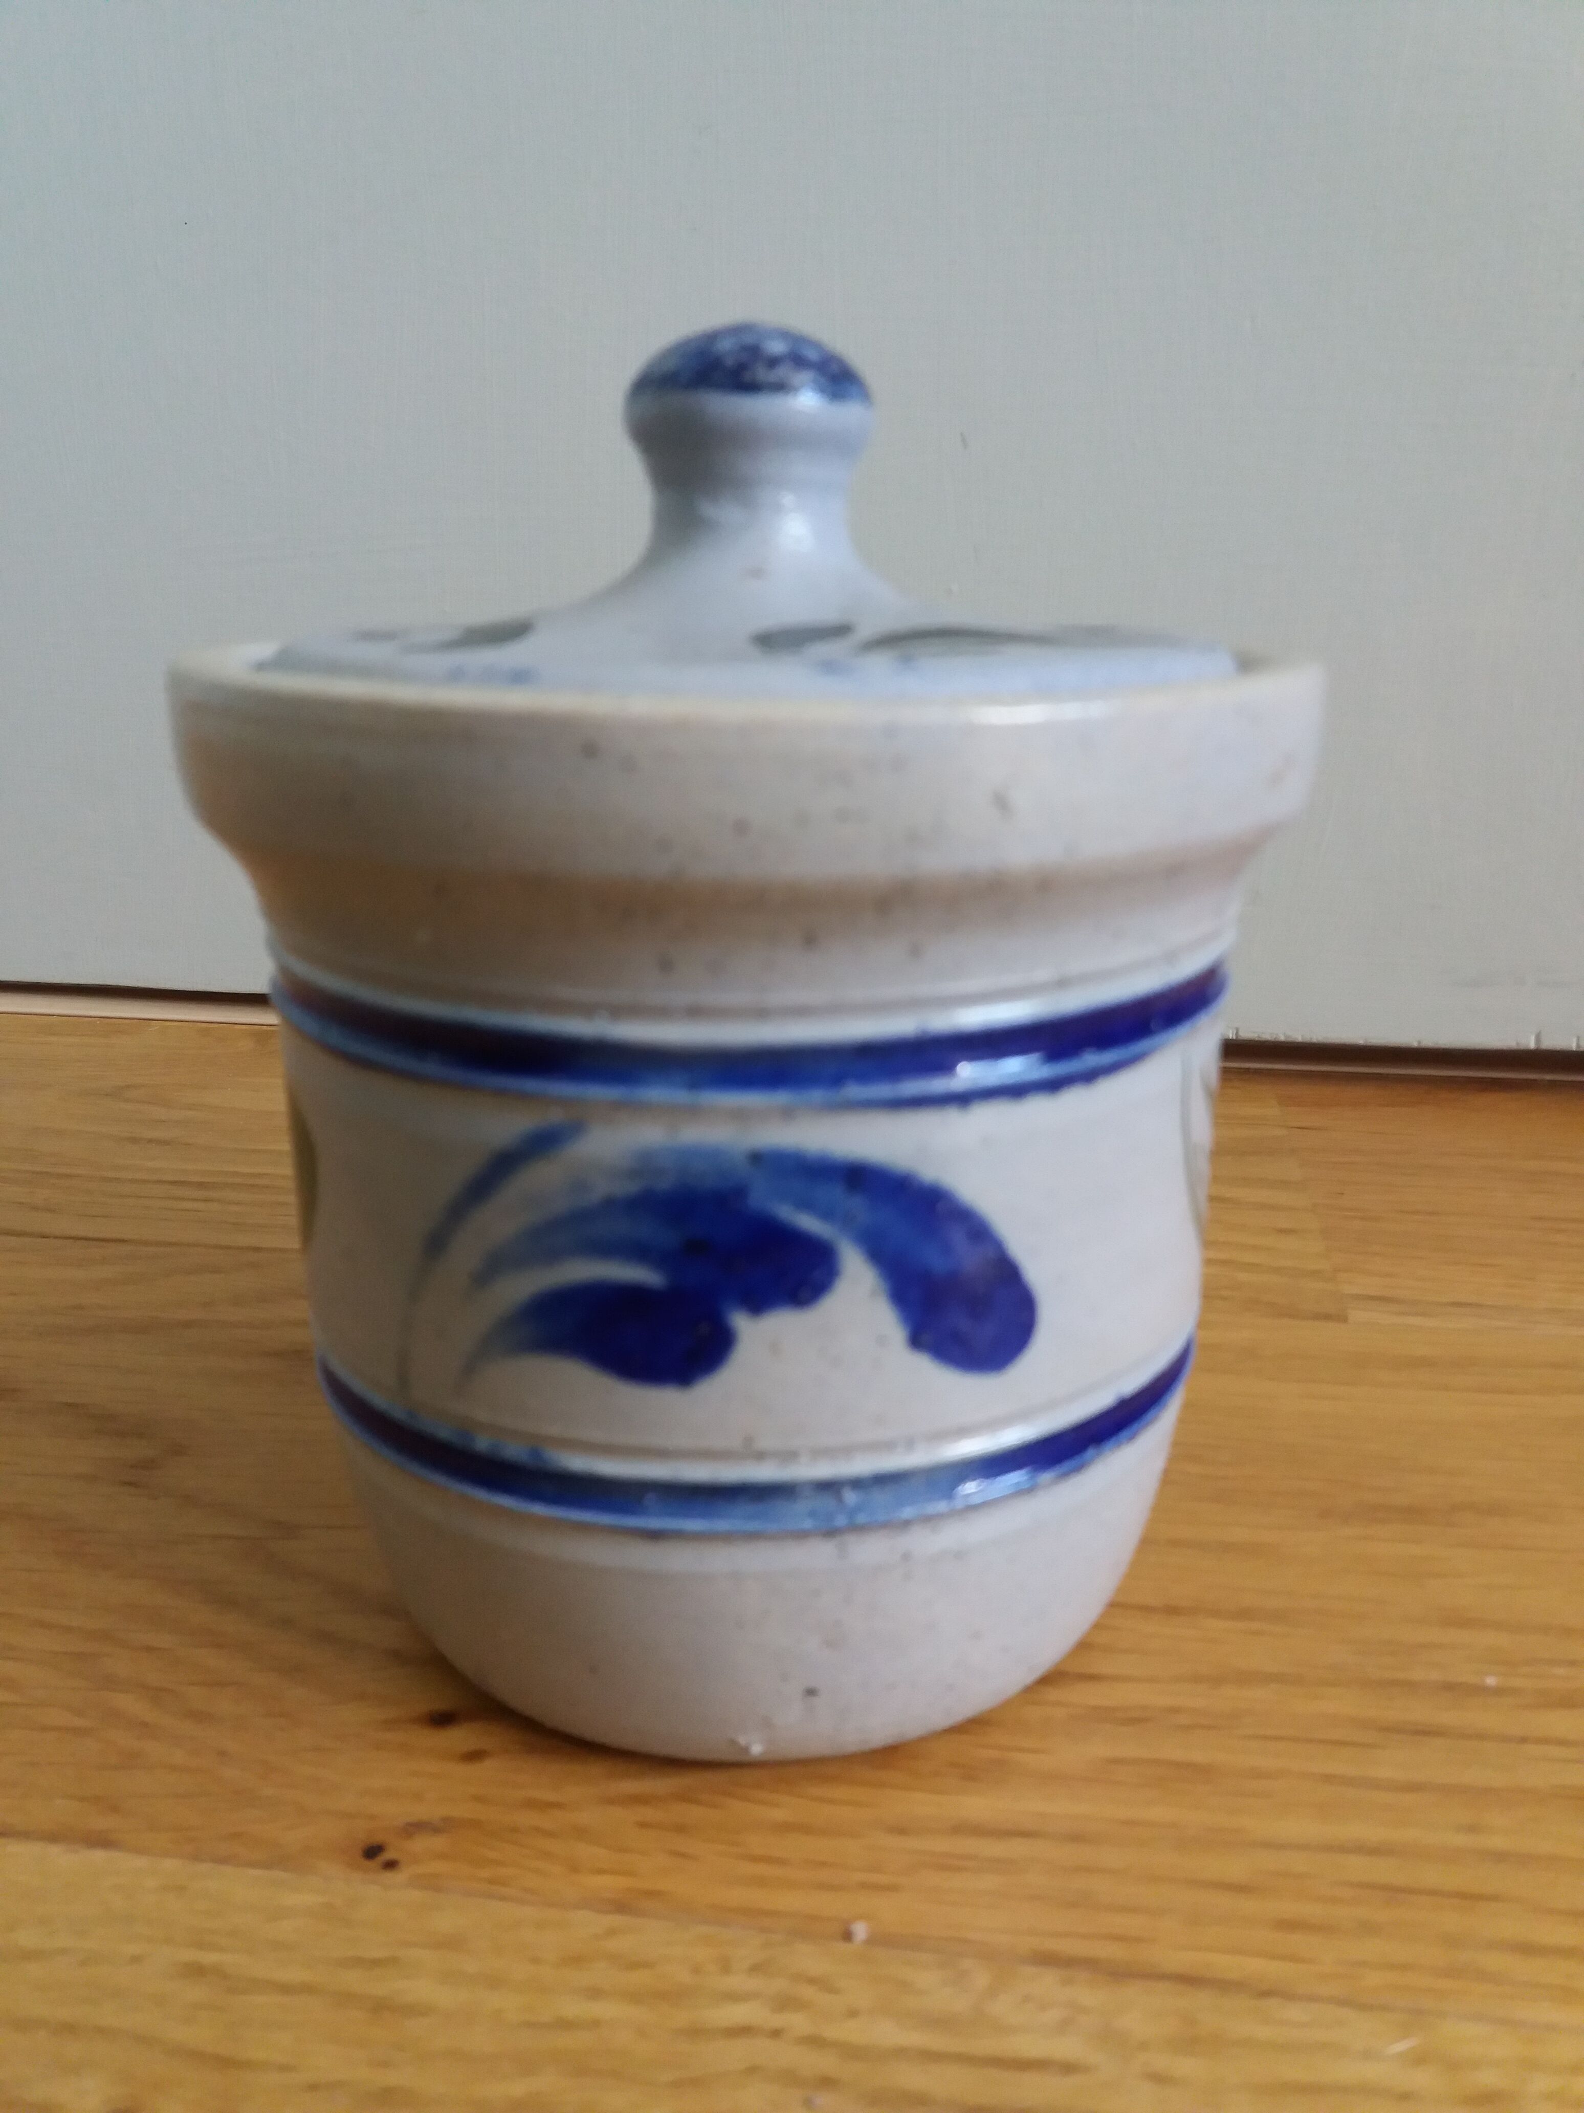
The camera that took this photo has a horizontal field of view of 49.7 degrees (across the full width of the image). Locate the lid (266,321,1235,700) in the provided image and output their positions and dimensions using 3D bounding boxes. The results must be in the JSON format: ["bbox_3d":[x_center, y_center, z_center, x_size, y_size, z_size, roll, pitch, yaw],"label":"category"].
[{"bbox_3d":[-0.004,-0.052,0.171,0.096,0.040,0.096,0,17,0],"label":"lid"}]

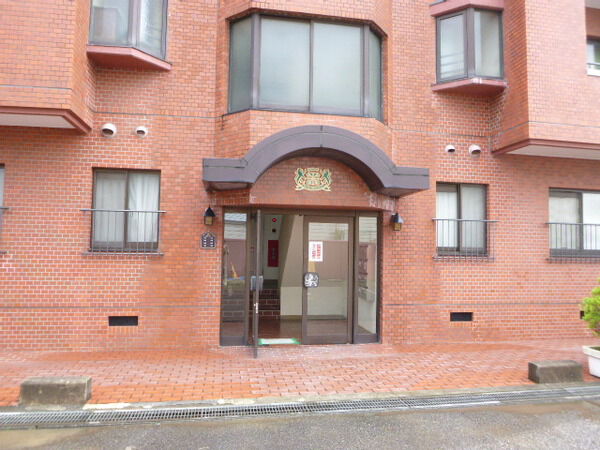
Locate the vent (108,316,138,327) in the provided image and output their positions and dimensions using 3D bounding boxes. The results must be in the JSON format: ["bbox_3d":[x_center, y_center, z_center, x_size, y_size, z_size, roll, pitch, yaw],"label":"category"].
[{"bbox_3d":[-2.550,1.398,6.278,0.402,0.145,0.050,1,-4,-10],"label":"vent"}]

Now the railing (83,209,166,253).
[{"bbox_3d":[-2.558,0.109,6.288,1.166,0.643,0.110,1,-4,-10],"label":"railing"}]

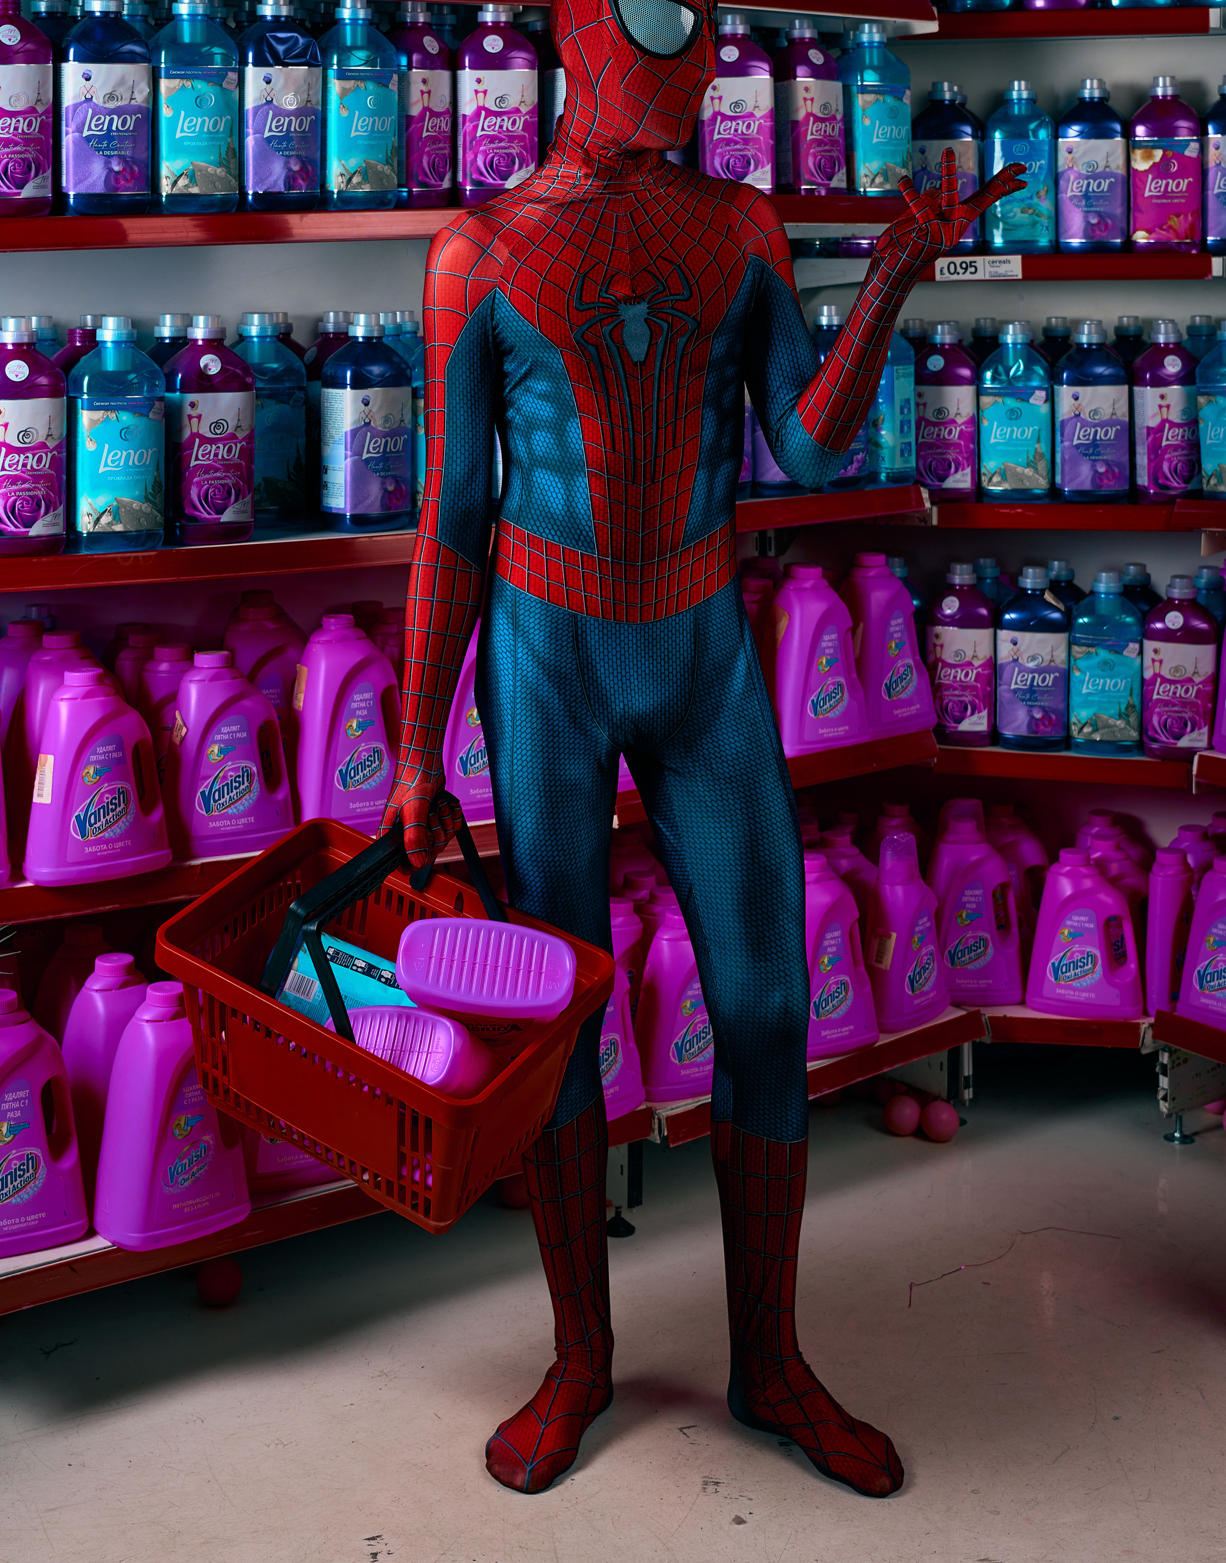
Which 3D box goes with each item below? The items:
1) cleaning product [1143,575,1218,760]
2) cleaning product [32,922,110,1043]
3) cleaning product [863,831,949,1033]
[{"bbox_3d":[0.928,-0.187,2.920,0.116,0.288,0.086,4,10,23],"label":"cleaning product"},{"bbox_3d":[-0.724,0.339,2.460,0.182,0.280,0.112,-7,12,-39],"label":"cleaning product"},{"bbox_3d":[0.460,0.228,2.790,0.125,0.275,0.085,-12,18,-41],"label":"cleaning product"}]

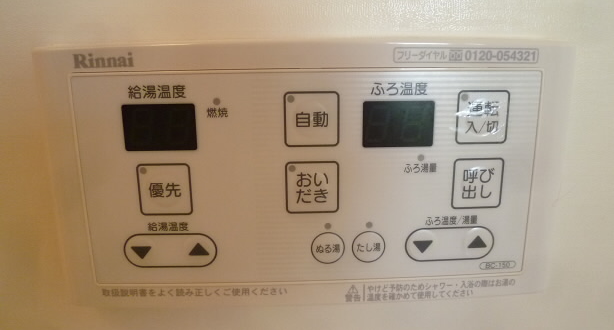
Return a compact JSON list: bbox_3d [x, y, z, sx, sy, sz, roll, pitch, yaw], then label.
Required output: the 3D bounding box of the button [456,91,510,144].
[{"bbox_3d":[0.068,-0.018,0.164,0.020,0.020,0.004,-1,12,-2],"label":"button"}]

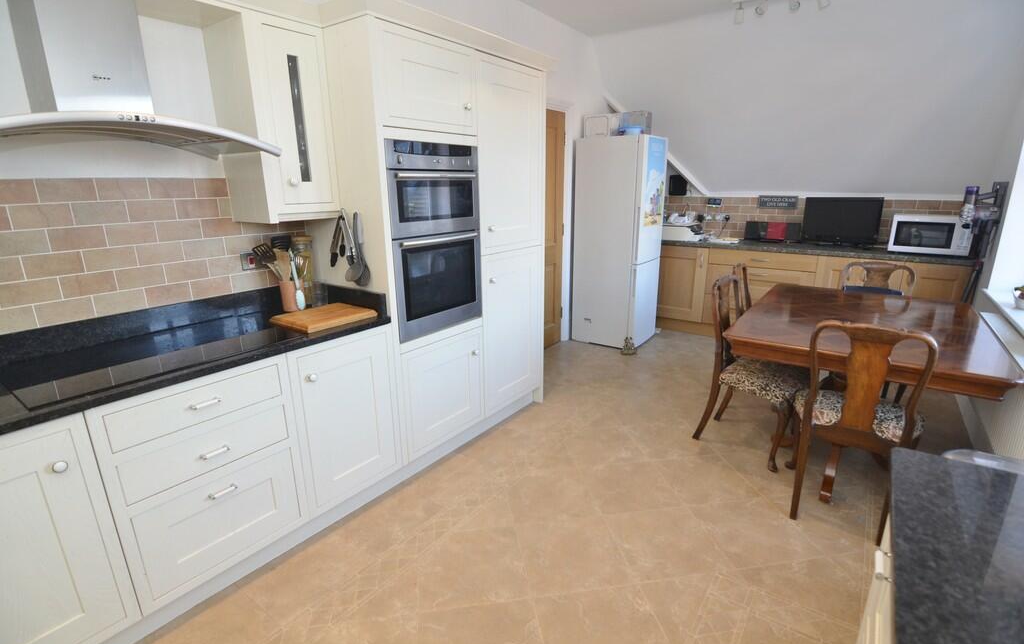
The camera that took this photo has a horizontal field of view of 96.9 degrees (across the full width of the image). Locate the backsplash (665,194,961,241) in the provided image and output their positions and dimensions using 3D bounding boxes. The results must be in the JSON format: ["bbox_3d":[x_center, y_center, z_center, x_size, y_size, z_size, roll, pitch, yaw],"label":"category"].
[{"bbox_3d":[2.826,-1.036,4.608,2.600,0.435,0.020,12,20,37],"label":"backsplash"}]

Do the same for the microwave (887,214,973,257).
[{"bbox_3d":[3.413,-0.725,3.710,0.478,0.290,0.360,12,20,37],"label":"microwave"}]

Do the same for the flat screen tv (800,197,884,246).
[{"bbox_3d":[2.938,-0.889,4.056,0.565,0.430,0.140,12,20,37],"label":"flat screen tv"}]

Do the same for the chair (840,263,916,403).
[{"bbox_3d":[2.392,0.105,3.073,0.500,0.960,0.540,12,20,37],"label":"chair"}]

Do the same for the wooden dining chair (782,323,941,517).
[{"bbox_3d":[1.545,0.415,2.042,0.500,0.955,0.540,11,20,35],"label":"wooden dining chair"}]

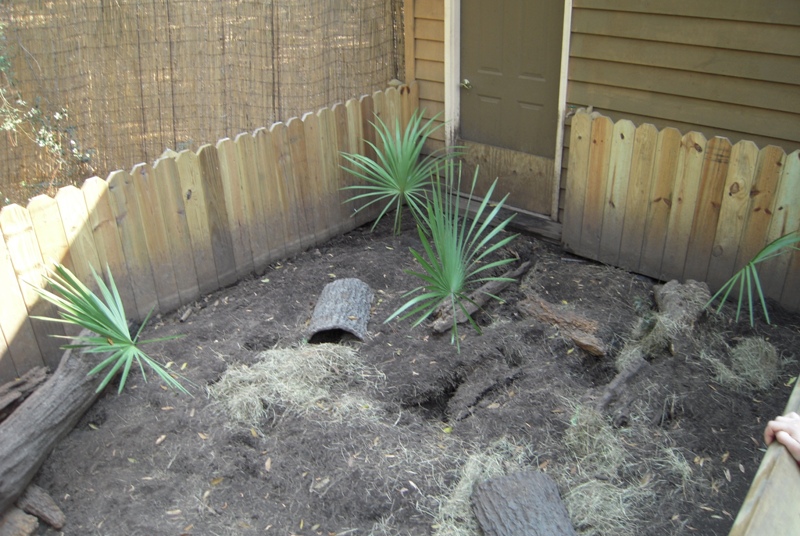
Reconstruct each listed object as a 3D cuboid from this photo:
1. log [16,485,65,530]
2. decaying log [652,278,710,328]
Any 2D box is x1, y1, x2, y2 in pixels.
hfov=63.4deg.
[{"bbox_3d":[-1.536,1.029,2.773,0.256,0.075,0.090,16,34,30],"label":"log"},{"bbox_3d":[1.679,0.209,3.837,0.250,0.180,0.317,19,35,34],"label":"decaying log"}]

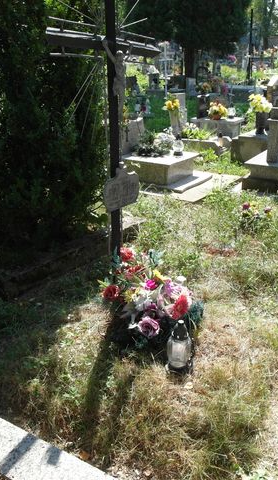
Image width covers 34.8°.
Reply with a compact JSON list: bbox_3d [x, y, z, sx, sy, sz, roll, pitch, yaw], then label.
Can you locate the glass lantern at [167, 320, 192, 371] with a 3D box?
[{"bbox_3d":[0.202,0.527,2.217,0.120,0.263,0.120,2,23,6],"label":"glass lantern"}]

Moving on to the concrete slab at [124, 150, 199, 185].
[{"bbox_3d":[0.294,-0.954,5.746,0.694,0.264,0.787,13,26,29],"label":"concrete slab"}]

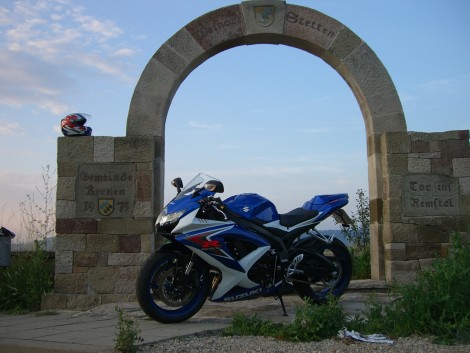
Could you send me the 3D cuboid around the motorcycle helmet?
[{"bbox_3d":[-1.699,-0.542,5.556,0.330,0.275,0.250,0,-5,-3],"label":"motorcycle helmet"}]

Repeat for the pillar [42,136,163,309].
[{"bbox_3d":[-1.374,0.491,5.581,1.193,1.749,0.570,0,-5,-3],"label":"pillar"}]

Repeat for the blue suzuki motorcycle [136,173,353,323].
[{"bbox_3d":[0.205,0.548,4.137,2.040,1.130,0.740,2,2,-31],"label":"blue suzuki motorcycle"}]

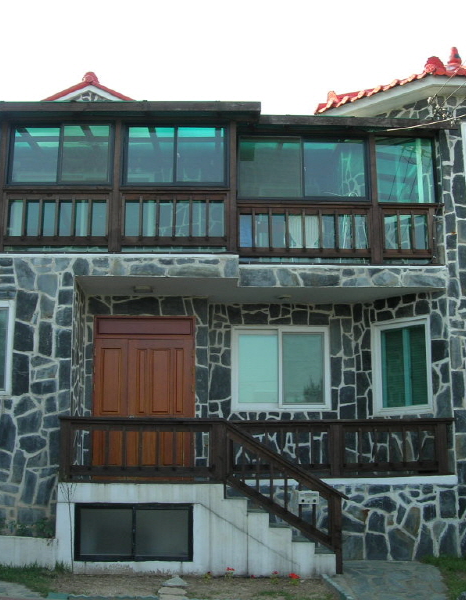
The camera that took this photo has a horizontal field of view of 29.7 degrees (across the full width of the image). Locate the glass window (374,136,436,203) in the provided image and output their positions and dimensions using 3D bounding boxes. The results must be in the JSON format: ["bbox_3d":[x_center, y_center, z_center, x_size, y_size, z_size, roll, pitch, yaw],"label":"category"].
[{"bbox_3d":[2.619,-1.964,13.317,0.912,1.047,0.120,0,-12,-1],"label":"glass window"}]

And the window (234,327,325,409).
[{"bbox_3d":[0.704,1.024,13.037,1.471,1.252,0.150,0,-11,-1],"label":"window"}]

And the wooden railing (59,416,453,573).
[{"bbox_3d":[0.475,2.427,11.063,5.039,1.792,1.523,0,-11,-1],"label":"wooden railing"}]

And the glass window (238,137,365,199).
[{"bbox_3d":[0.992,-1.897,12.715,1.856,0.940,0.100,0,-11,-1],"label":"glass window"}]

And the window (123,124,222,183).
[{"bbox_3d":[-0.831,-2.090,12.771,1.443,0.907,0.120,0,-12,-1],"label":"window"}]

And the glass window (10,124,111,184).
[{"bbox_3d":[-2.495,-2.096,12.743,1.465,0.913,0.120,0,-12,-1],"label":"glass window"}]

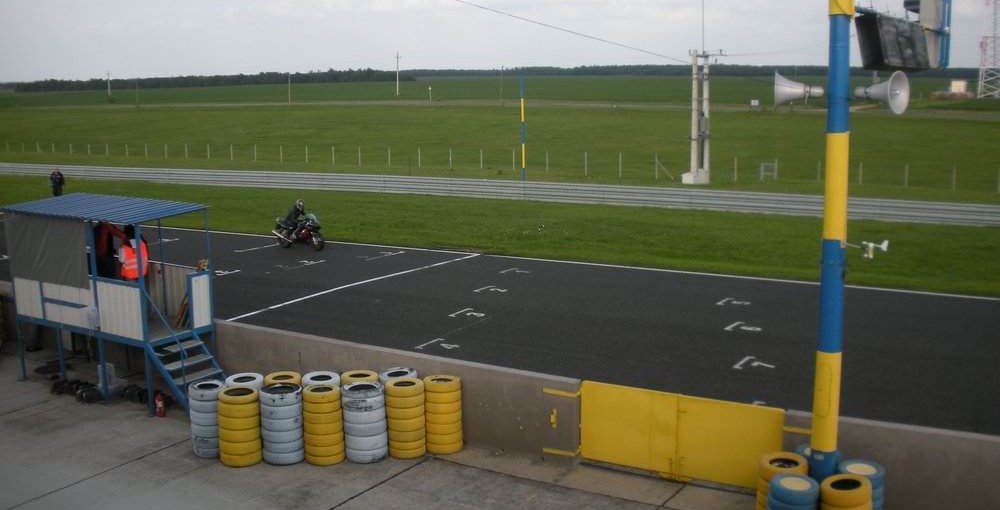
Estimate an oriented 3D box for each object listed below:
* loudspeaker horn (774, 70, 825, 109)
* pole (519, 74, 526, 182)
[{"bbox_3d":[3.330,-1.826,11.225,0.540,0.440,0.440,2,10,16],"label":"loudspeaker horn"},{"bbox_3d":[1.234,-6.404,52.898,0.180,6.200,0.180,-1,9,0],"label":"pole"}]

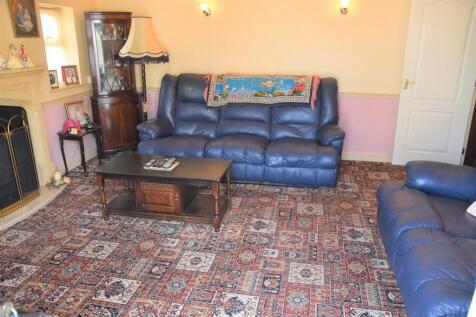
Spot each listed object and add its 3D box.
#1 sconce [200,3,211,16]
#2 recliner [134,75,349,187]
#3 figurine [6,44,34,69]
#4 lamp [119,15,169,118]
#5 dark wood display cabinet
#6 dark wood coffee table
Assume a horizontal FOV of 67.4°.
[{"bbox_3d":[-0.395,-1.810,4.315,0.110,0.190,0.170,4,17,11],"label":"sconce"},{"bbox_3d":[0.043,-0.389,4.130,2.240,1.050,0.950,4,17,11],"label":"recliner"},{"bbox_3d":[-1.906,-0.879,3.102,0.090,0.180,0.220,7,18,21],"label":"figurine"},{"bbox_3d":[-1.144,-0.825,4.418,0.600,1.710,0.600,4,17,11],"label":"lamp"},{"bbox_3d":[-1.591,-0.936,4.679,0.650,1.770,0.460,-9,19,-27],"label":"dark wood display cabinet"},{"bbox_3d":[-0.600,0.261,3.090,1.020,0.413,0.545,4,17,11],"label":"dark wood coffee table"}]

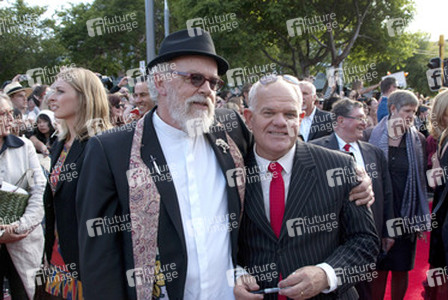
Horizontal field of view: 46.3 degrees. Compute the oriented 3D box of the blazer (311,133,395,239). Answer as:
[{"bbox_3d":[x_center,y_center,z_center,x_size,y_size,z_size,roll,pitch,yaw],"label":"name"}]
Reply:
[{"bbox_3d":[0.726,0.258,3.100,0.540,0.720,0.300,-2,5,-12],"label":"blazer"}]

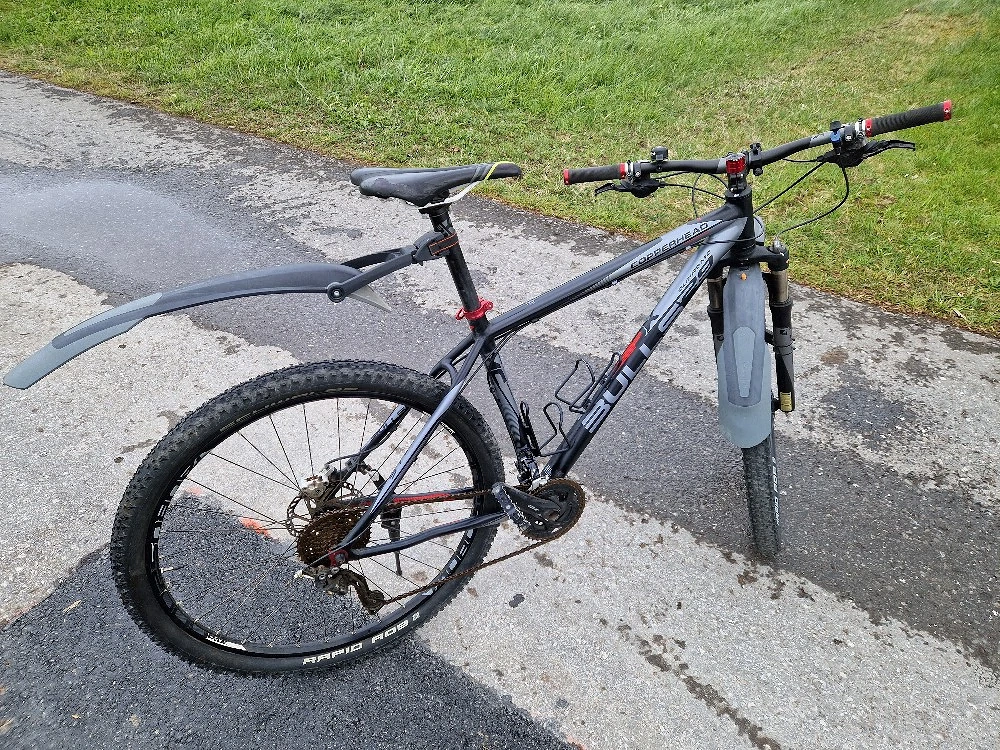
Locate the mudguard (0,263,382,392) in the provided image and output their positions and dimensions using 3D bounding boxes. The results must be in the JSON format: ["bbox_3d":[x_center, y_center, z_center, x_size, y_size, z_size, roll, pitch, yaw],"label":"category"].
[{"bbox_3d":[-0.439,-0.086,0.996,0.547,0.139,0.094,-11,32,-21],"label":"mudguard"}]

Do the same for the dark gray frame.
[{"bbox_3d":[0.096,0.003,1.325,0.959,0.660,0.149,-11,32,-21],"label":"dark gray frame"}]

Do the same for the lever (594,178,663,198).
[{"bbox_3d":[0.282,-0.411,1.449,0.156,0.032,0.058,-4,30,23],"label":"lever"}]

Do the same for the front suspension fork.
[{"bbox_3d":[0.595,-0.082,1.560,0.179,0.544,0.103,-4,40,23],"label":"front suspension fork"}]

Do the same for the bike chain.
[{"bbox_3d":[-0.064,0.344,1.377,0.548,0.256,0.030,-11,32,-21],"label":"bike chain"}]

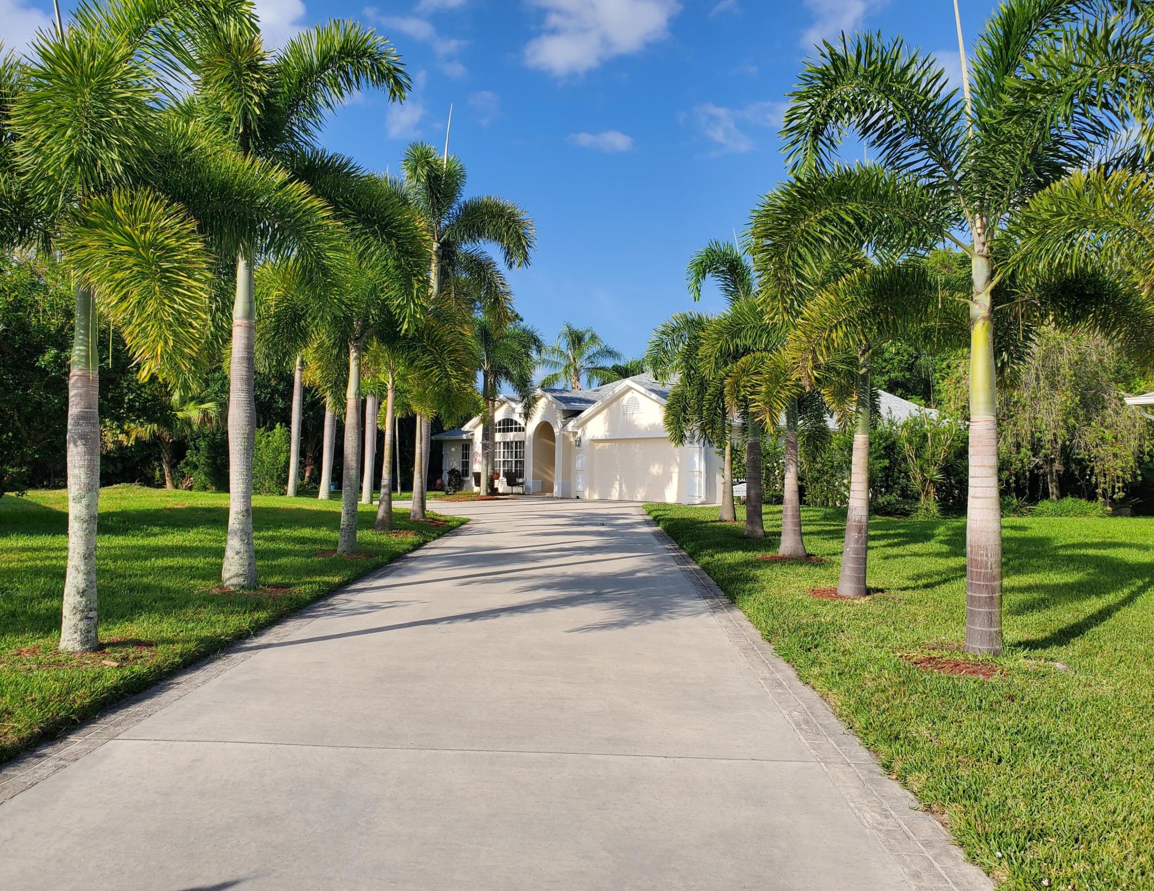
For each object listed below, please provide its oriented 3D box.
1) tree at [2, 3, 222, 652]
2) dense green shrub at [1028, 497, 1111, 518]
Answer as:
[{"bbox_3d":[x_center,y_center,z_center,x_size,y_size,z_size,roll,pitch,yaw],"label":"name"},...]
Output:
[{"bbox_3d":[-3.975,-1.003,7.200,2.750,5.300,2.700,0,-1,0],"label":"tree"},{"bbox_3d":[12.675,1.573,23.000,2.150,0.470,1.300,0,-1,0],"label":"dense green shrub"}]

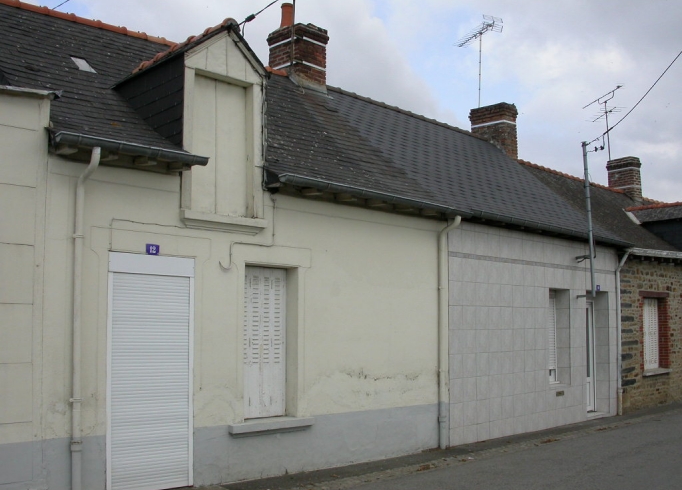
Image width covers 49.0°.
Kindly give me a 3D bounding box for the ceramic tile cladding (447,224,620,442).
[{"bbox_3d":[3.484,1.483,12.675,0.123,3.216,5.781,-5,-8,43],"label":"ceramic tile cladding"}]

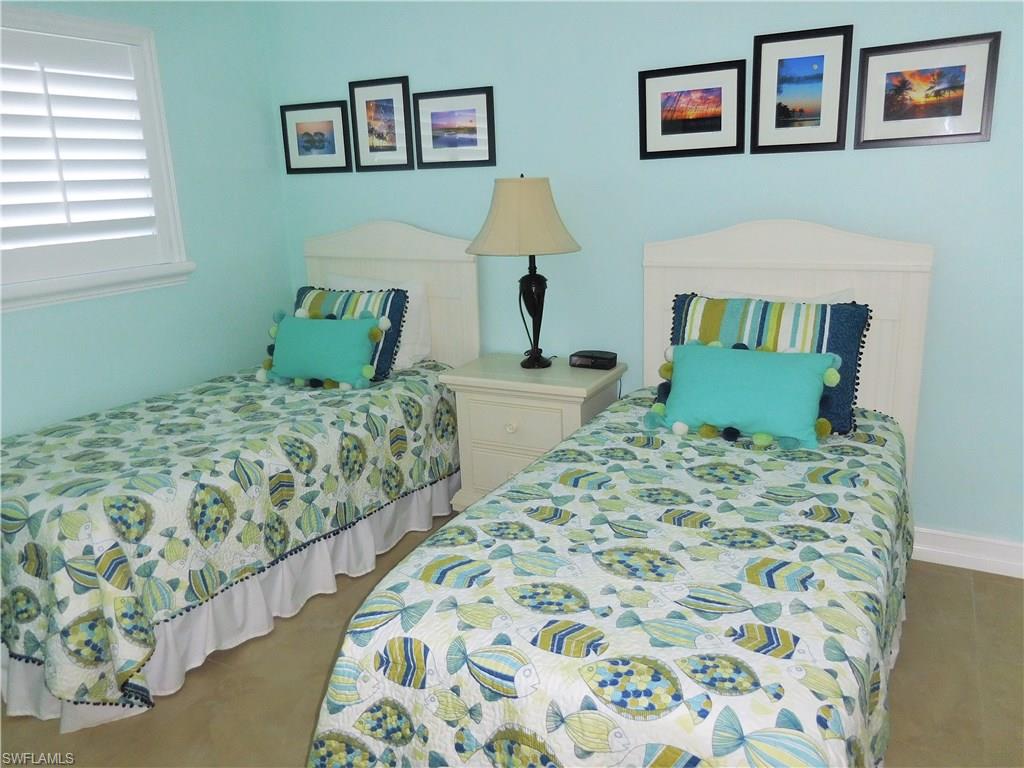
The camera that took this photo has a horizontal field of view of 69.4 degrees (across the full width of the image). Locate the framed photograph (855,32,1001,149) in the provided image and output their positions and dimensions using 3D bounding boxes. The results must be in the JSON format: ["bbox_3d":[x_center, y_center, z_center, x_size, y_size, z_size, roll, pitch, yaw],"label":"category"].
[{"bbox_3d":[1.367,-0.962,2.455,0.400,0.322,0.022,6,17,26],"label":"framed photograph"}]

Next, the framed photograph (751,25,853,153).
[{"bbox_3d":[1.020,-1.030,2.618,0.322,0.400,0.022,6,17,26],"label":"framed photograph"}]

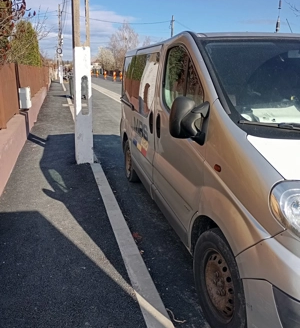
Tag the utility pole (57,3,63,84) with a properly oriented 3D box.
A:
[{"bbox_3d":[-10.187,-13.615,36.882,0.400,8.567,0.320,-2,16,-14],"label":"utility pole"}]

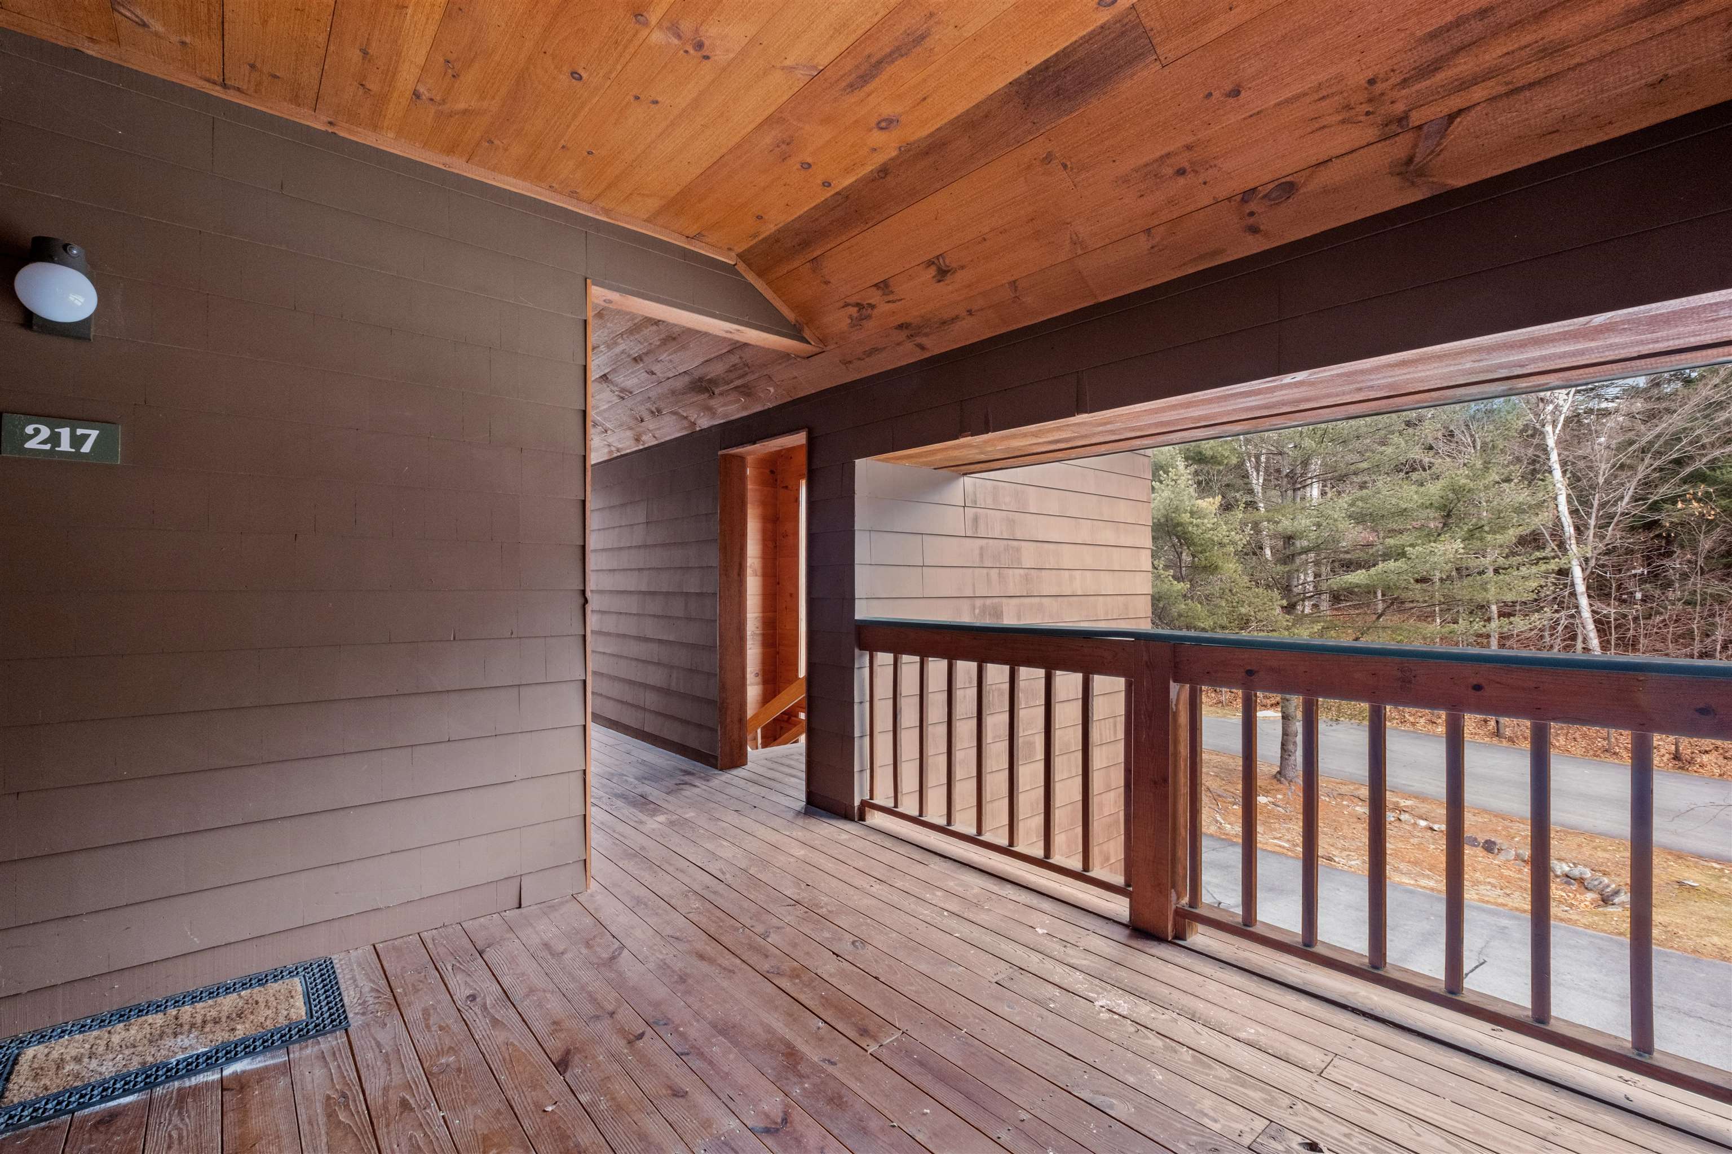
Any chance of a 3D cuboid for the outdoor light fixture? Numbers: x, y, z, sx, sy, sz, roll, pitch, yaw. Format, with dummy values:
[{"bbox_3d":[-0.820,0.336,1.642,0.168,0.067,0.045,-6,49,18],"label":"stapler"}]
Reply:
[{"bbox_3d":[-2.198,-0.795,1.965,0.155,0.239,0.199,1,-2,-41],"label":"outdoor light fixture"}]

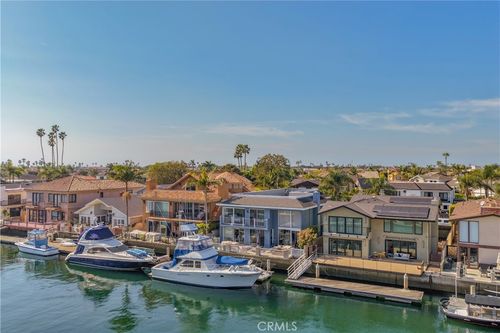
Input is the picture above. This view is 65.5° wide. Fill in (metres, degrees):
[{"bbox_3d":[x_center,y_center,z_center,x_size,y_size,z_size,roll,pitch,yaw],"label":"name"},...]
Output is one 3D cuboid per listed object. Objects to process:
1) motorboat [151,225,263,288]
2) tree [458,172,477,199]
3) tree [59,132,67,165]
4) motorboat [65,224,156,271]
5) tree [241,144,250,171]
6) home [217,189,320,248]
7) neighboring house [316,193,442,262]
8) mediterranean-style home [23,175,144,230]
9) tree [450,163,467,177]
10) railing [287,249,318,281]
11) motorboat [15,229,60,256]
[{"bbox_3d":[-5.509,11.400,49.019,14.000,6.000,4.400,0,0,26],"label":"motorboat"},{"bbox_3d":[58.889,6.310,105.000,5.000,9.379,5.000,0,0,0],"label":"tree"},{"bbox_3d":[-71.201,-0.973,148.000,3.400,23.946,3.400,0,0,0],"label":"tree"},{"bbox_3d":[-17.622,10.200,50.469,13.400,5.200,4.200,0,0,24],"label":"motorboat"},{"bbox_3d":[-1.852,1.106,180.000,4.200,22.590,4.200,0,0,0],"label":"tree"},{"bbox_3d":[4.317,7.500,60.096,13.100,7.000,16.000,0,0,24],"label":"home"},{"bbox_3d":[20.974,8.550,61.361,14.700,7.700,19.000,0,0,26],"label":"neighboring house"},{"bbox_3d":[-35.496,6.700,85.928,13.200,8.600,20.000,0,0,28],"label":"mediterranean-style home"},{"bbox_3d":[80.461,4.921,150.000,5.200,12.158,5.200,0,0,0],"label":"tree"},{"bbox_3d":[6.550,12.550,49.300,1.400,2.600,4.600,0,0,30],"label":"railing"},{"bbox_3d":[-35.885,12.550,65.348,8.000,3.700,2.800,0,0,26],"label":"motorboat"}]

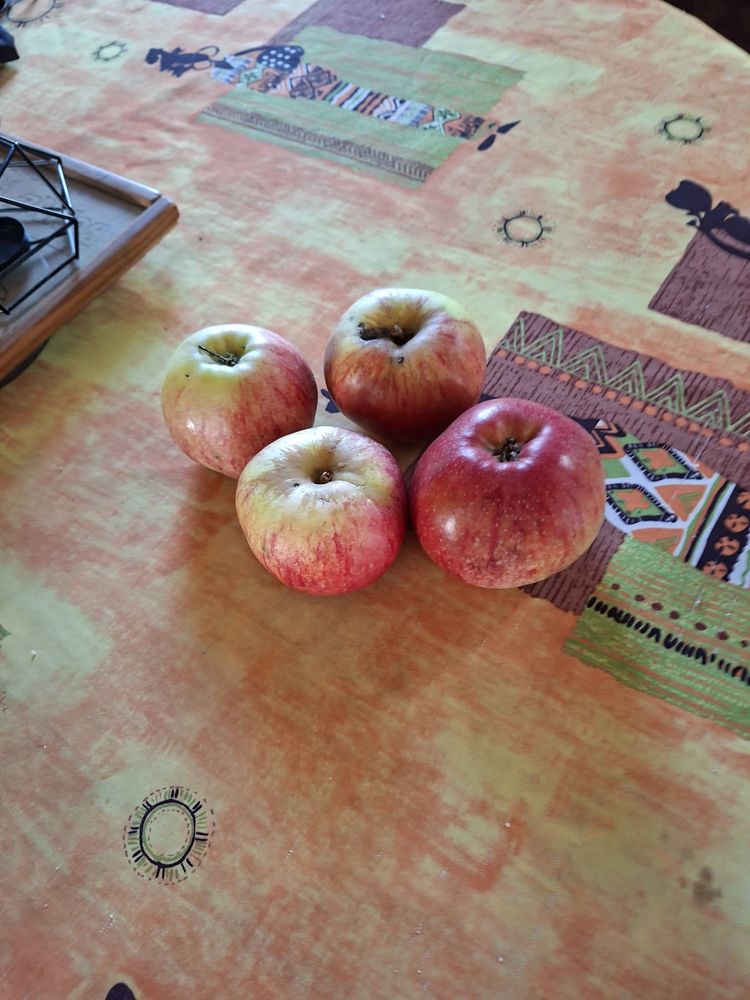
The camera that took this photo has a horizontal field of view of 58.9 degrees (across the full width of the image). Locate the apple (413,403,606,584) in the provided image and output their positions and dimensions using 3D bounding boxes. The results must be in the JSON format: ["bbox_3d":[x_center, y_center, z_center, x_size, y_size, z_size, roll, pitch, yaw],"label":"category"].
[{"bbox_3d":[0.052,-0.003,0.270,0.078,0.069,0.078,-4,59,6],"label":"apple"}]

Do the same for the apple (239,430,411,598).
[{"bbox_3d":[-0.023,0.004,0.281,0.073,0.063,0.073,-13,59,0],"label":"apple"}]

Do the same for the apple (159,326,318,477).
[{"bbox_3d":[-0.064,-0.046,0.314,0.073,0.066,0.073,-13,59,0],"label":"apple"}]

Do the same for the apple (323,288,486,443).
[{"bbox_3d":[0.014,-0.063,0.314,0.076,0.064,0.076,-4,59,6],"label":"apple"}]

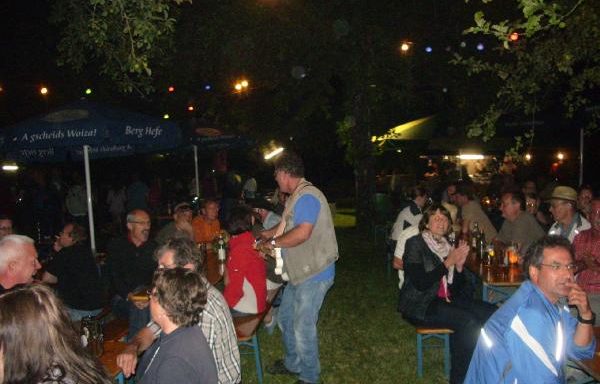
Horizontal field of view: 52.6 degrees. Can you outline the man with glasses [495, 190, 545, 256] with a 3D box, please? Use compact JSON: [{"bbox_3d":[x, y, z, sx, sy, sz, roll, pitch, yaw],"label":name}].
[{"bbox_3d":[1.960,0.636,5.450,0.750,1.300,0.550,-3,3,-21],"label":"man with glasses"}]

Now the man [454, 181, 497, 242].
[{"bbox_3d":[1.900,0.593,6.400,0.750,1.300,0.550,-2,3,-12],"label":"man"}]

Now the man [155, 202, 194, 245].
[{"bbox_3d":[-1.080,0.742,5.350,0.750,1.280,0.550,0,3,25],"label":"man"}]

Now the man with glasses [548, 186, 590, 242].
[{"bbox_3d":[2.360,0.616,5.400,0.550,1.330,0.780,1,4,45],"label":"man with glasses"}]

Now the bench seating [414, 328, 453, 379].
[{"bbox_3d":[1.070,1.095,5.100,0.260,0.470,2.200,-1,3,9],"label":"bench seating"}]

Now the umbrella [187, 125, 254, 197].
[{"bbox_3d":[-1.680,-0.020,10.000,2.150,2.400,2.150,-4,3,0],"label":"umbrella"}]

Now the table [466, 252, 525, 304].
[{"bbox_3d":[1.670,0.927,5.100,0.560,0.770,2.200,-1,3,9],"label":"table"}]

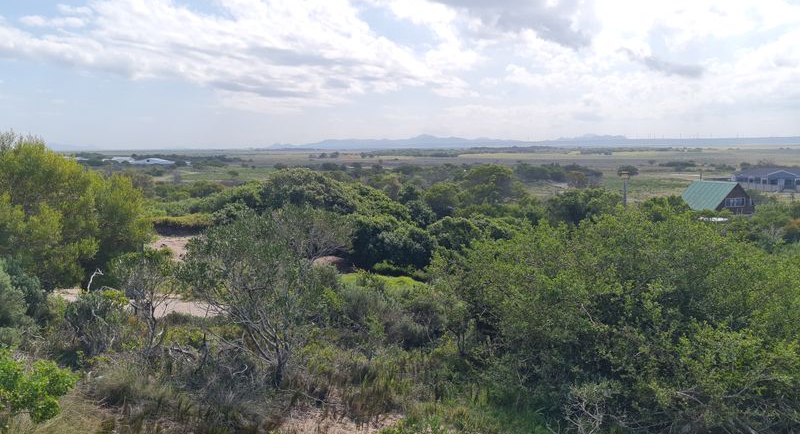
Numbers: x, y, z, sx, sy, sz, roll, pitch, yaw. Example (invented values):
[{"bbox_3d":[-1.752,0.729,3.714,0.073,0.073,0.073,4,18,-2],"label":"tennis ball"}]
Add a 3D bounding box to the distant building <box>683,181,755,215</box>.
[{"bbox_3d":[43.785,-2.525,84.192,8.300,4.800,6.900,-3,7,-25],"label":"distant building"}]

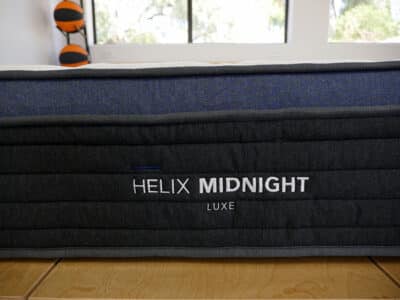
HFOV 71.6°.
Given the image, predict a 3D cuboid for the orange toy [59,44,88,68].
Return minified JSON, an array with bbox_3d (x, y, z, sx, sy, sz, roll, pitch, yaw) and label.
[{"bbox_3d":[-1.080,-0.781,2.380,0.232,0.232,0.232,-4,10,-23],"label":"orange toy"}]

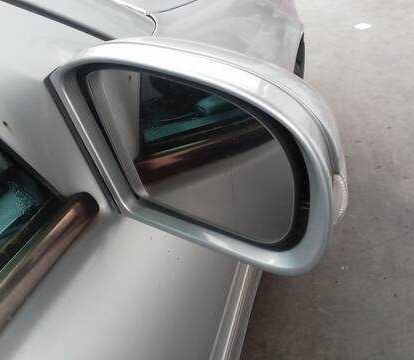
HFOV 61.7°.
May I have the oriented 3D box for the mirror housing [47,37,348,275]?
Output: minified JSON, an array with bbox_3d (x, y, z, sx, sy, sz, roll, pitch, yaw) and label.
[{"bbox_3d":[0.016,-0.036,0.330,0.239,0.182,0.120,18,45,18],"label":"mirror housing"}]

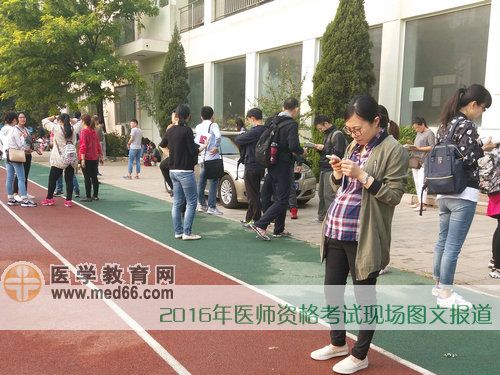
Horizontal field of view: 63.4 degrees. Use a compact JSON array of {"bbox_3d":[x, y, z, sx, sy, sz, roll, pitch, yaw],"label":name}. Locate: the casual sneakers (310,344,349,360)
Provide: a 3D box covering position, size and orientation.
[{"bbox_3d":[0.490,0.993,2.473,0.250,0.075,0.090,-3,9,-20],"label":"casual sneakers"}]

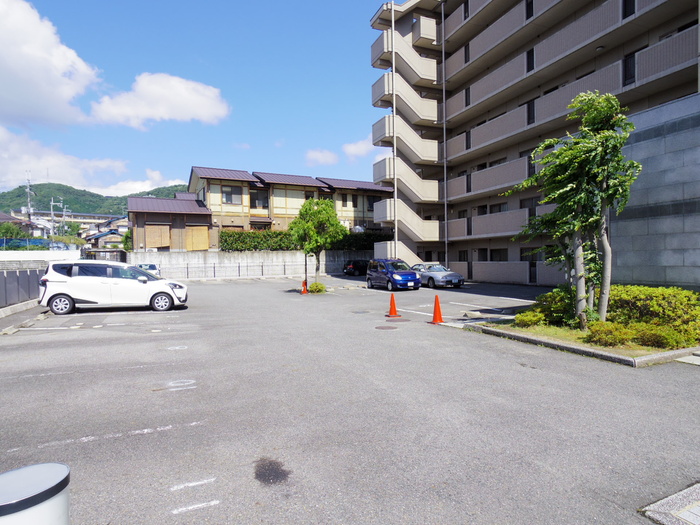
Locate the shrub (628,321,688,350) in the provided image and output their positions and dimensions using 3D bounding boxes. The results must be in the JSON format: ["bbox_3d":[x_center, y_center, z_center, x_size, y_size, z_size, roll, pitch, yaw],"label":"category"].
[{"bbox_3d":[5.600,1.285,6.980,0.780,0.400,0.920,-1,0,-24],"label":"shrub"}]

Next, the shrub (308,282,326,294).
[{"bbox_3d":[-1.750,1.420,21.100,0.950,0.620,0.900,-2,1,-23],"label":"shrub"}]

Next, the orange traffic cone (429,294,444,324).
[{"bbox_3d":[2.150,1.160,9.420,0.380,0.700,0.380,-2,1,-23],"label":"orange traffic cone"}]

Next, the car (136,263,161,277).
[{"bbox_3d":[-14.950,0.800,28.500,1.580,1.500,3.650,-1,0,-24],"label":"car"}]

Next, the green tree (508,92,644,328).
[{"bbox_3d":[4.680,-1.130,8.100,2.400,4.900,2.200,-1,1,27],"label":"green tree"}]

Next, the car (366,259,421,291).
[{"bbox_3d":[2.400,0.670,21.400,1.660,1.680,3.860,-2,1,-22],"label":"car"}]

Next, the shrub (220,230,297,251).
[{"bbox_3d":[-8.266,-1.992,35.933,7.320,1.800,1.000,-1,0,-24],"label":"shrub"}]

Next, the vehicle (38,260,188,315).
[{"bbox_3d":[-7.740,0.770,12.980,4.235,1.675,1.695,0,0,-25],"label":"vehicle"}]

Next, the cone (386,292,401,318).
[{"bbox_3d":[1.305,1.270,11.500,0.400,0.700,0.400,-1,0,-17],"label":"cone"}]

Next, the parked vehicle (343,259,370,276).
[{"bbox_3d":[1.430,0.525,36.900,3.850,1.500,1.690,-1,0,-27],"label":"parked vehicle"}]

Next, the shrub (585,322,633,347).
[{"bbox_3d":[4.810,1.295,7.150,0.720,0.380,0.820,-1,0,-24],"label":"shrub"}]

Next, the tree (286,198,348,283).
[{"bbox_3d":[-1.770,-0.980,21.300,3.350,5.200,3.200,-1,1,0],"label":"tree"}]

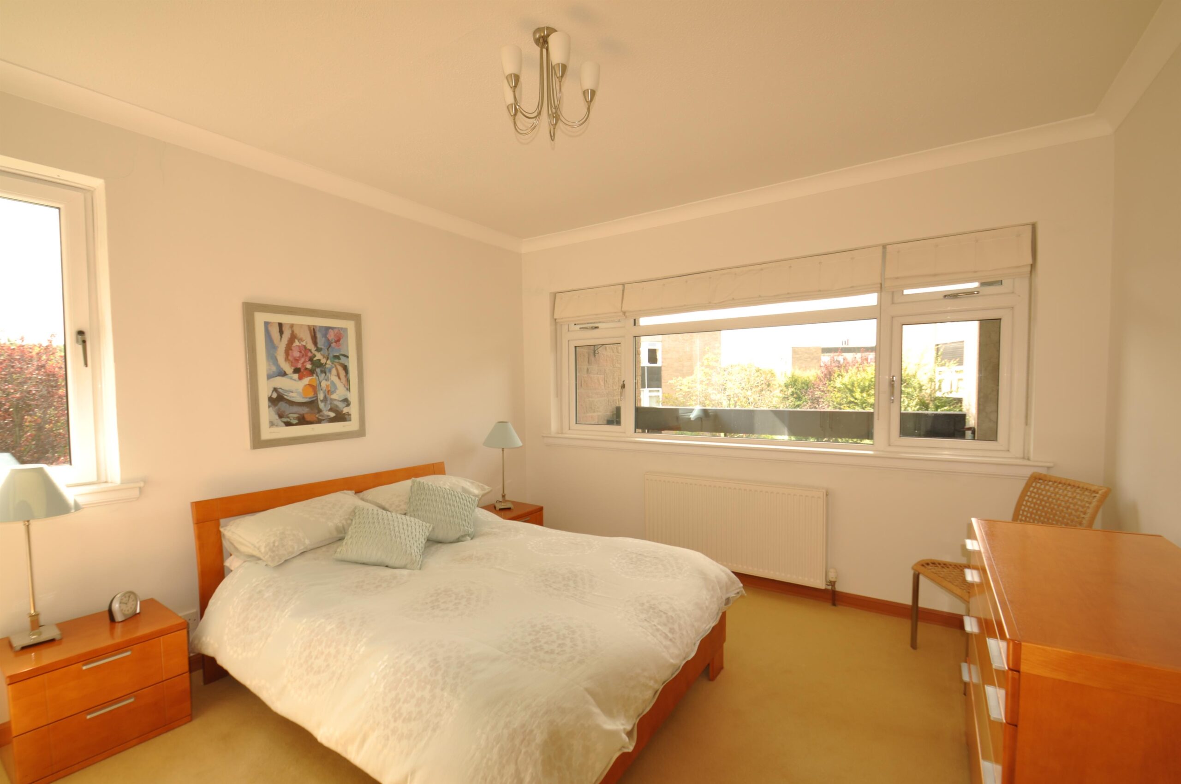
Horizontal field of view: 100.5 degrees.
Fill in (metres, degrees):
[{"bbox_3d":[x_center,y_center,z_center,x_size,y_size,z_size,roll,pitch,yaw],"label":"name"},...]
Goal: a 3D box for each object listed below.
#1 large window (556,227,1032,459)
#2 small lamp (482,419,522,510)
[{"bbox_3d":[0.995,-0.240,3.370,3.036,1.214,0.119,0,2,33],"label":"large window"},{"bbox_3d":[-0.702,0.579,3.881,0.292,0.671,0.292,-1,2,0],"label":"small lamp"}]

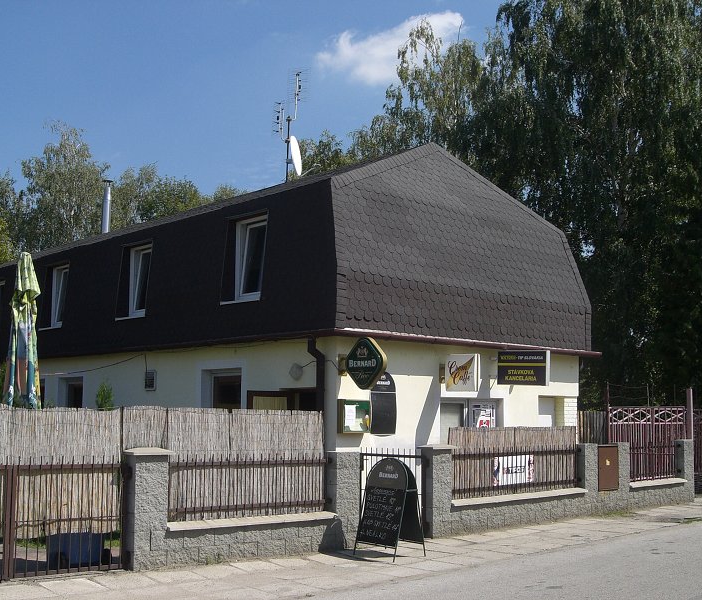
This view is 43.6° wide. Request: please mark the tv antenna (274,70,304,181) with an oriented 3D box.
[{"bbox_3d":[-1.337,-3.793,19.087,0.630,2.377,0.776,-2,-7,18],"label":"tv antenna"}]

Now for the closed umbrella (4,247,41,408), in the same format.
[{"bbox_3d":[-4.191,1.273,11.079,0.446,3.570,0.446,6,-9,-41],"label":"closed umbrella"}]

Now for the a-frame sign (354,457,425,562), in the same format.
[{"bbox_3d":[0.461,2.439,10.382,0.621,1.145,0.563,-6,-10,44],"label":"a-frame sign"}]

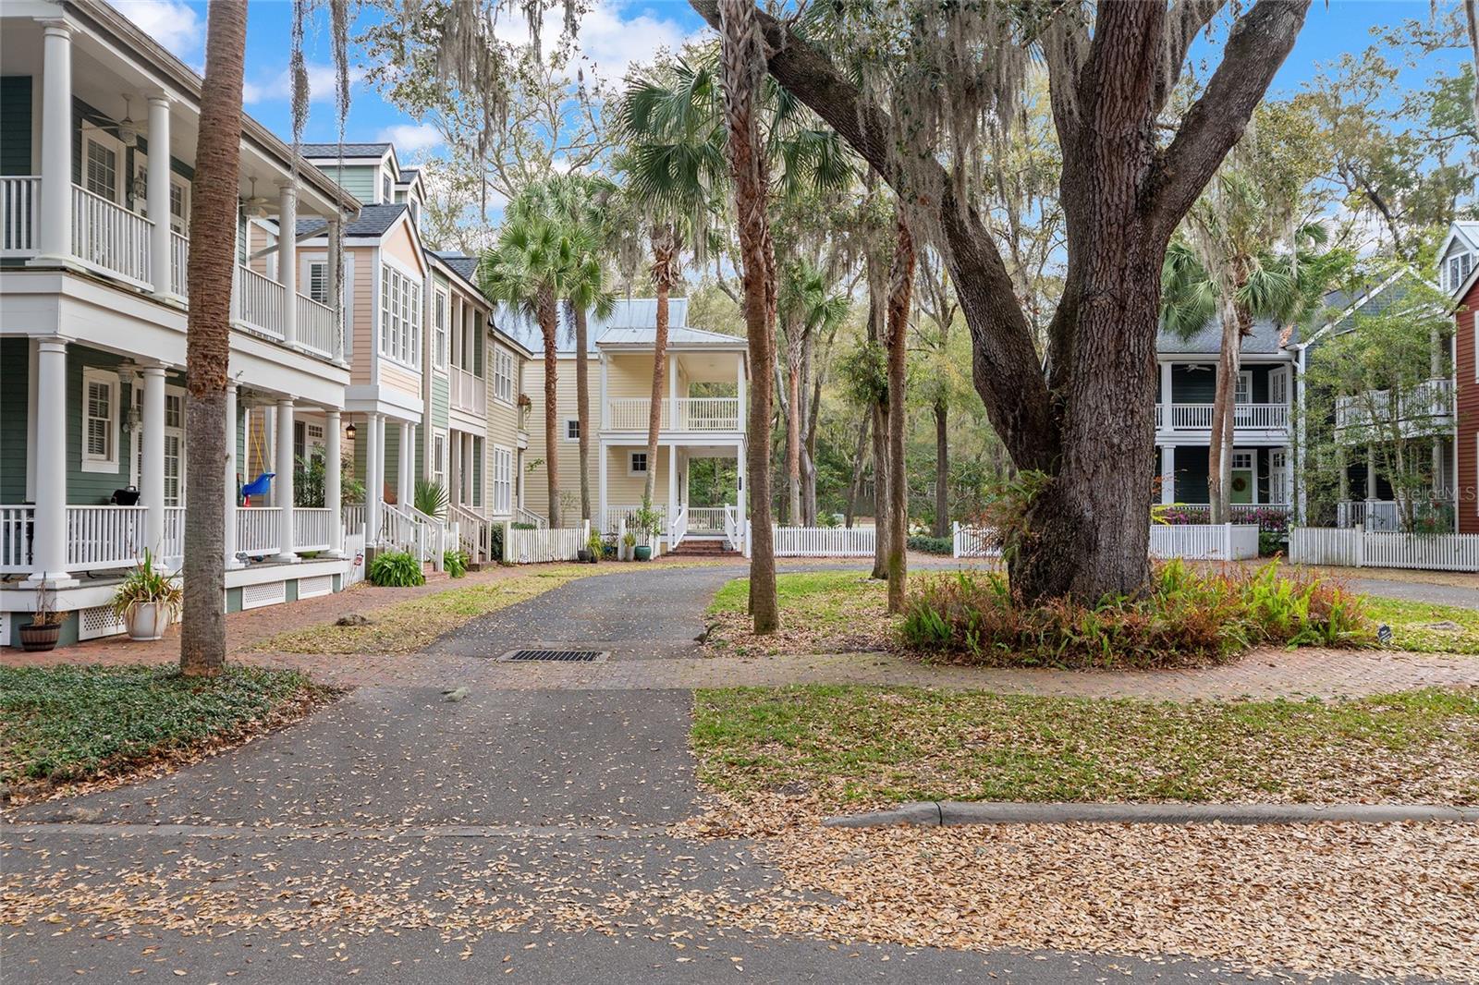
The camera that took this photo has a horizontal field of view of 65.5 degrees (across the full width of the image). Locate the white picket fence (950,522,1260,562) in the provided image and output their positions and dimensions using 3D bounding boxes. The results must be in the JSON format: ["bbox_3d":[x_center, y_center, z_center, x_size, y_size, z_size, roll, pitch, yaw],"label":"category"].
[{"bbox_3d":[12.832,1.653,39.777,10.657,1.234,2.175,0,-1,7],"label":"white picket fence"}]

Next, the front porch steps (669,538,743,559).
[{"bbox_3d":[-1.227,2.019,41.365,2.500,0.566,1.000,0,-1,0],"label":"front porch steps"}]

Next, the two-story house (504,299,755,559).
[{"bbox_3d":[-4.756,-2.933,47.195,10.200,10.707,10.700,0,-1,0],"label":"two-story house"}]

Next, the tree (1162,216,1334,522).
[{"bbox_3d":[17.516,-3.629,40.103,5.400,11.807,5.000,0,-1,0],"label":"tree"}]

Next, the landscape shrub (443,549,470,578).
[{"bbox_3d":[-6.847,1.698,27.666,0.800,0.643,0.800,0,-1,0],"label":"landscape shrub"}]

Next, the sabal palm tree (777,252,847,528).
[{"bbox_3d":[2.531,-3.369,45.464,3.600,11.508,3.500,0,-1,0],"label":"sabal palm tree"}]

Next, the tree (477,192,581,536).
[{"bbox_3d":[-7.167,-4.016,39.821,3.600,12.570,3.500,0,-1,0],"label":"tree"}]

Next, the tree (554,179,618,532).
[{"bbox_3d":[-5.525,-4.458,41.281,2.900,13.514,2.900,0,-1,0],"label":"tree"}]

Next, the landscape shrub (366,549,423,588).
[{"bbox_3d":[-7.228,1.594,24.187,1.050,0.708,1.150,0,-1,0],"label":"landscape shrub"}]

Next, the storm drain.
[{"bbox_3d":[-1.892,1.725,11.886,1.060,0.060,1.030,0,-1,0],"label":"storm drain"}]

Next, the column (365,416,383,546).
[{"bbox_3d":[-7.904,-0.287,24.806,0.270,2.866,0.270,0,-1,0],"label":"column"}]

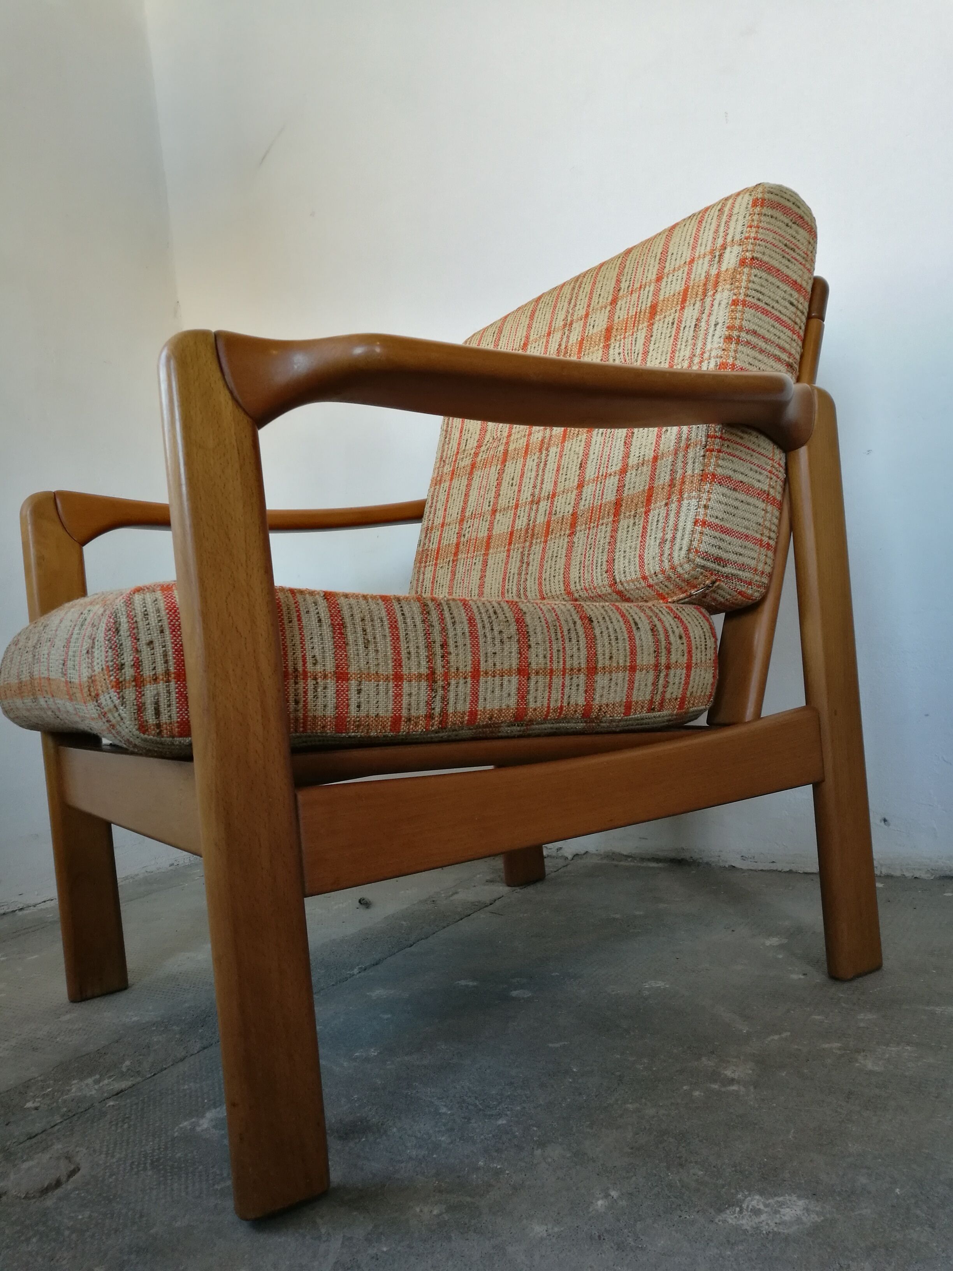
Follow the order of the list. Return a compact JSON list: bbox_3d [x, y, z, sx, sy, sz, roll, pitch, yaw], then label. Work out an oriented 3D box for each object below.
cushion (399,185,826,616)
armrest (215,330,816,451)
[{"bbox_3d":[0.124,-0.221,1.164,0.114,0.426,0.535,18,-13,-31],"label":"cushion"},{"bbox_3d":[0.063,-0.181,0.802,0.579,0.067,0.086,-5,-1,-33],"label":"armrest"}]

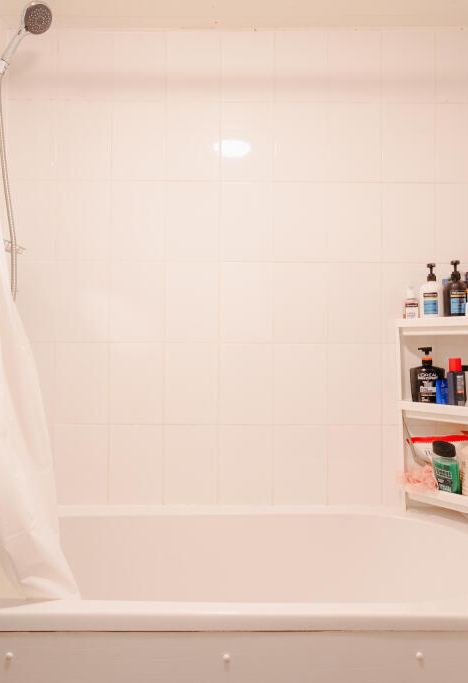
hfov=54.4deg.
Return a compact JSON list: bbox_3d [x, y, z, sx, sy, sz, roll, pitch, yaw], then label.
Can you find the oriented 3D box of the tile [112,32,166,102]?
[{"bbox_3d":[-0.354,-1.035,1.708,0.201,0.260,0.014,0,0,0],"label":"tile"}]

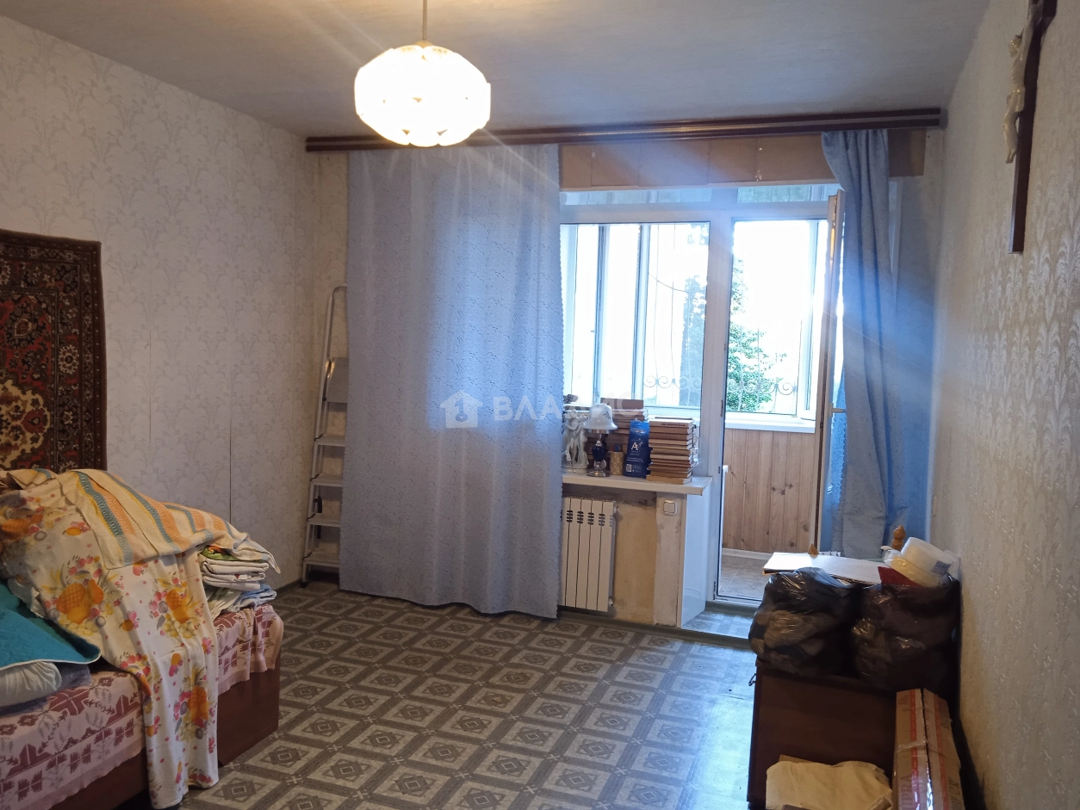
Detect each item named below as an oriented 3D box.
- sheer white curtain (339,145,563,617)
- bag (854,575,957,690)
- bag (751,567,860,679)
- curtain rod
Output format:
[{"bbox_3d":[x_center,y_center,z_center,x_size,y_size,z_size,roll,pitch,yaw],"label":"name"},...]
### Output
[{"bbox_3d":[-0.483,-0.129,4.686,1.293,2.419,0.127,4,5,19],"label":"sheer white curtain"},{"bbox_3d":[1.136,0.694,2.756,0.307,0.297,0.325,4,5,19],"label":"bag"},{"bbox_3d":[0.865,0.679,2.849,0.328,0.292,0.325,4,5,19],"label":"bag"},{"bbox_3d":[0.235,-1.338,4.322,3.180,0.075,0.095,4,5,19],"label":"curtain rod"}]

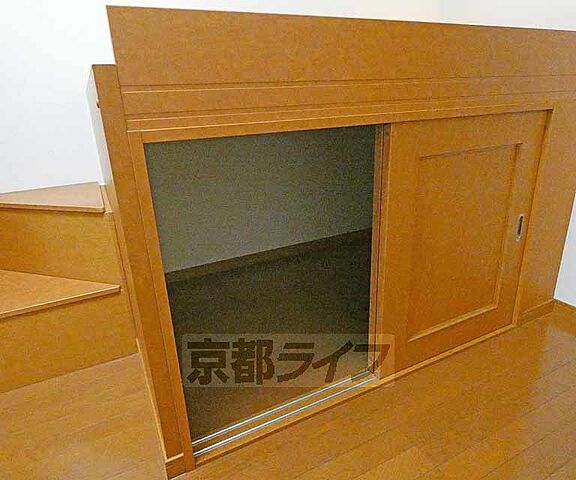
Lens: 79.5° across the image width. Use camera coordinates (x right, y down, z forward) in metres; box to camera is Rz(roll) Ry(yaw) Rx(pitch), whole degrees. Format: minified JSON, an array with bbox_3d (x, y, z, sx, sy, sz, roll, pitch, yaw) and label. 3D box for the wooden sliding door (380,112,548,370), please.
[{"bbox_3d":[0.606,0.013,1.211,0.701,0.839,0.035,-11,20,-23],"label":"wooden sliding door"}]

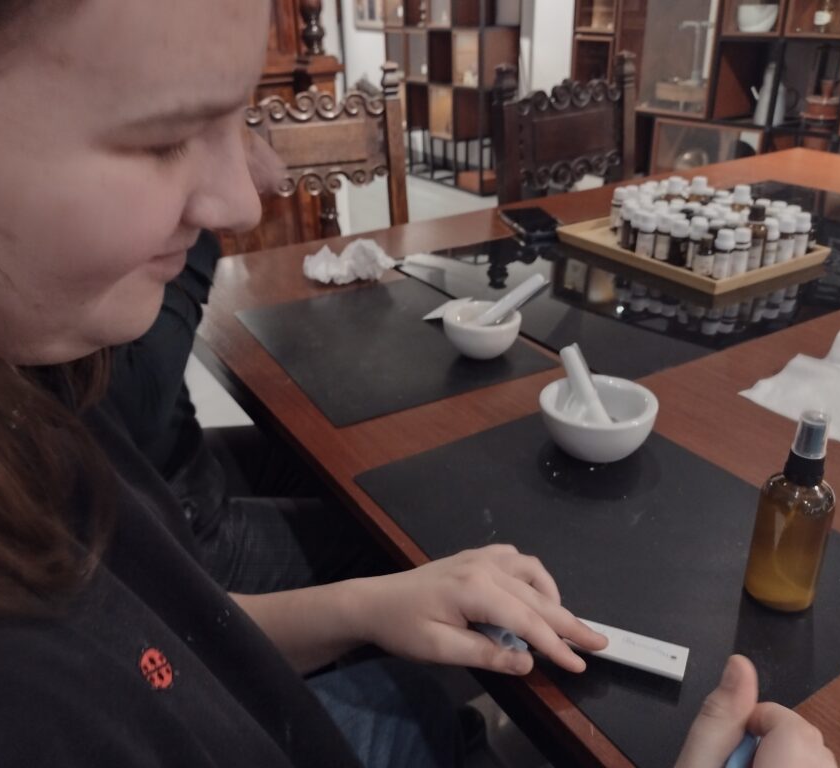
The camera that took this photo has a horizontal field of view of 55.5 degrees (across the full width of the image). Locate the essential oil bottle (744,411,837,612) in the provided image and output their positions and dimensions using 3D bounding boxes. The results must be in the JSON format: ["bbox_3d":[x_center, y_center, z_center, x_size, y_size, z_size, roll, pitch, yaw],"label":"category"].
[{"bbox_3d":[0.264,0.088,0.562,0.048,0.143,0.048,11,29,26],"label":"essential oil bottle"}]

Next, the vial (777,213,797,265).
[{"bbox_3d":[0.575,-0.228,1.247,0.025,0.071,0.025,11,29,23],"label":"vial"}]

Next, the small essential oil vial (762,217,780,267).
[{"bbox_3d":[0.533,-0.216,1.224,0.025,0.071,0.025,9,28,22],"label":"small essential oil vial"}]

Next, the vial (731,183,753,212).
[{"bbox_3d":[0.538,-0.286,1.344,0.031,0.089,0.031,8,28,20],"label":"vial"}]

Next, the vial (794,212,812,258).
[{"bbox_3d":[0.594,-0.230,1.246,0.025,0.070,0.025,10,29,24],"label":"vial"}]

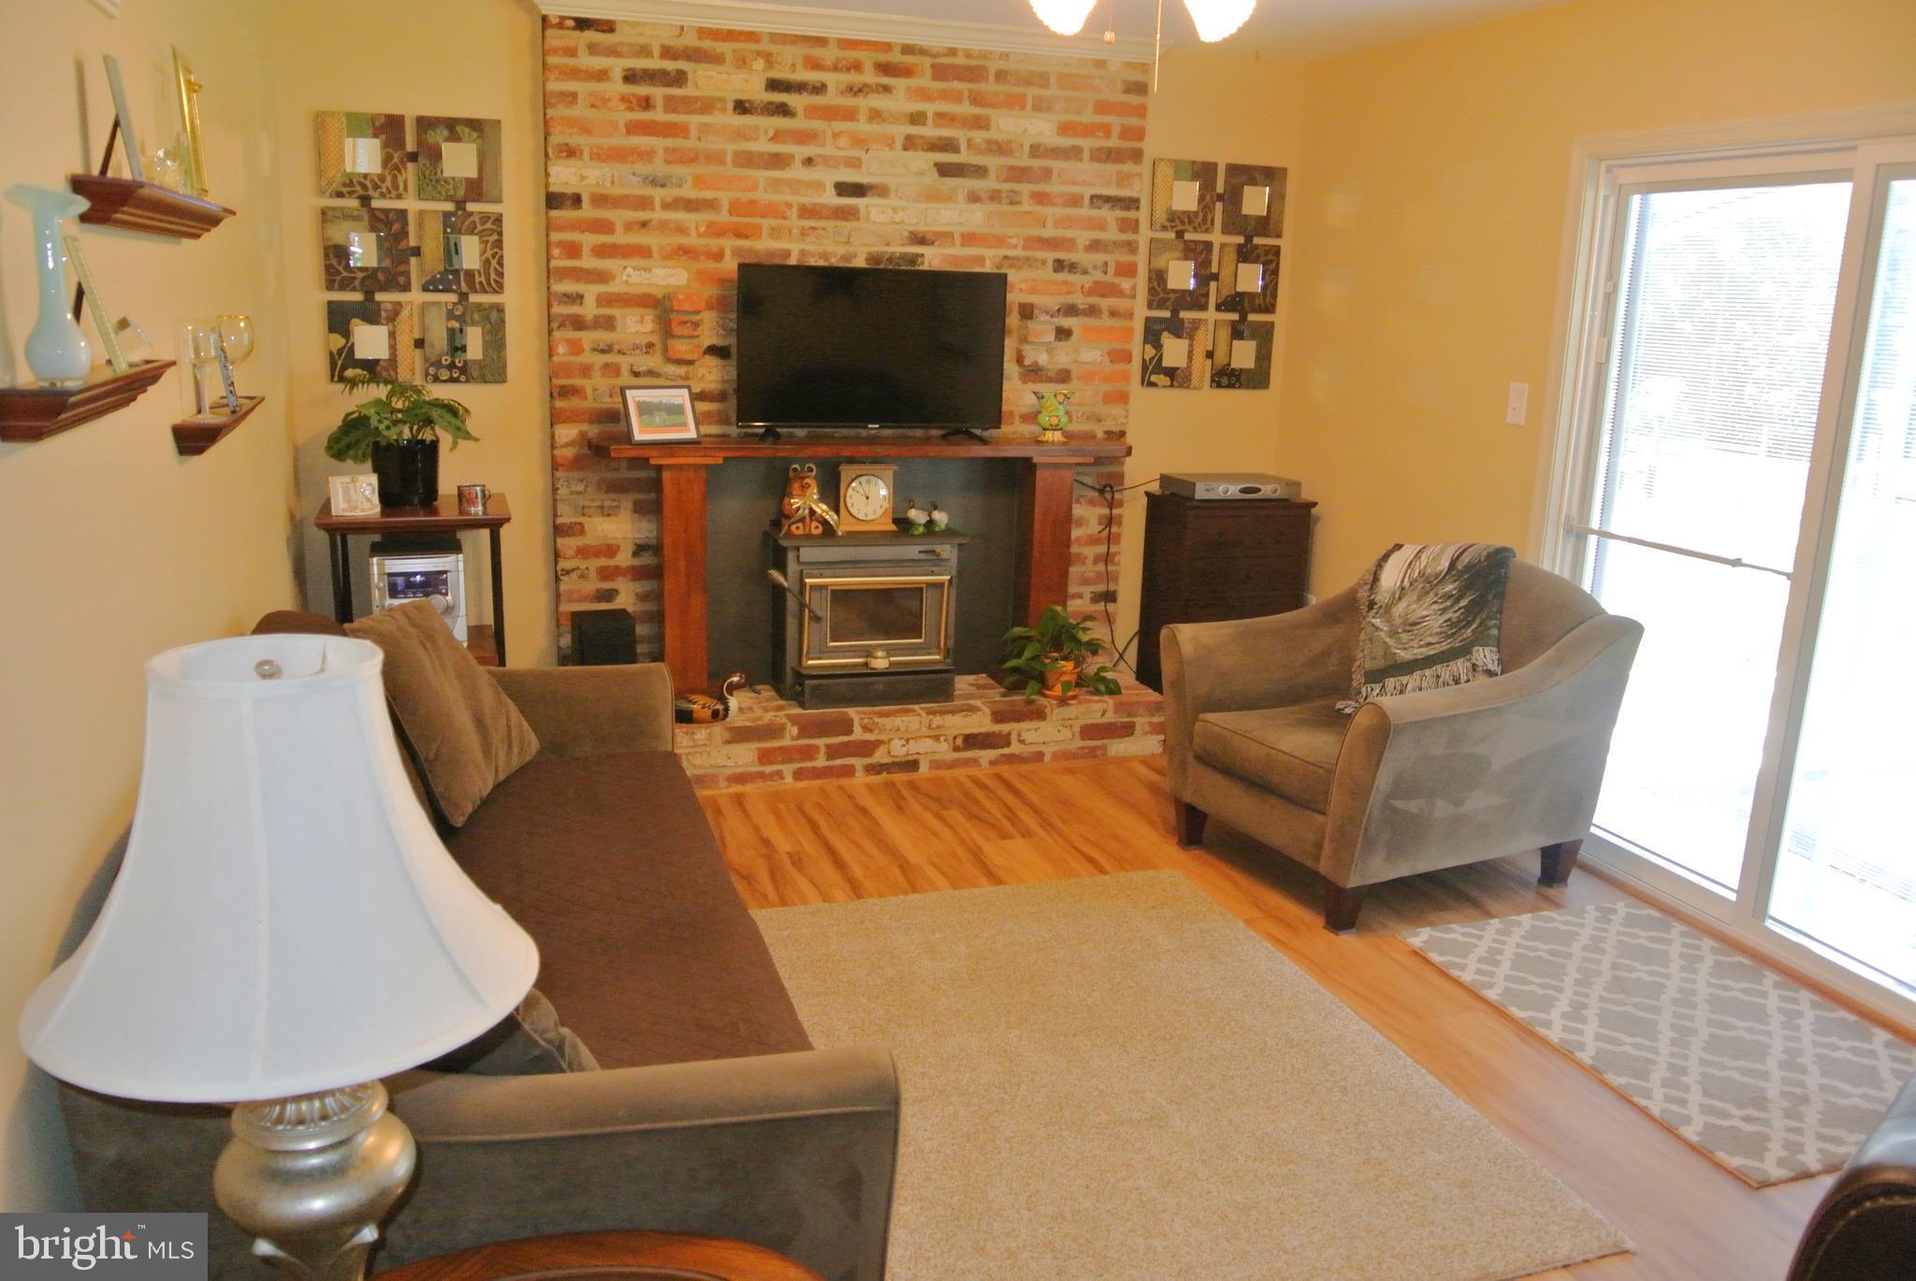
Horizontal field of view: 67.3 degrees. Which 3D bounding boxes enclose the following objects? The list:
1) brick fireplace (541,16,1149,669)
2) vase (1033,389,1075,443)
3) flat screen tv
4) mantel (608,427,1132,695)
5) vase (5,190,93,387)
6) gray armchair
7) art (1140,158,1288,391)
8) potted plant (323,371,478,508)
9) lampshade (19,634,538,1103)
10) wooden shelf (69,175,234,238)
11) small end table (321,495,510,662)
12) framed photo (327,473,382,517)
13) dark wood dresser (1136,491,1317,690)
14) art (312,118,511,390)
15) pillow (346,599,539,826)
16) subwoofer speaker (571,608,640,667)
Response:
[{"bbox_3d":[-0.375,-0.903,4.918,1.962,2.099,0.308,-3,14,-18],"label":"brick fireplace"},{"bbox_3d":[0.322,-0.765,4.873,0.145,0.168,0.135,2,13,0],"label":"vase"},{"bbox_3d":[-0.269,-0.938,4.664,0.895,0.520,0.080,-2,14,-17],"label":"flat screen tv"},{"bbox_3d":[-0.283,-0.234,4.814,1.709,0.852,0.246,-3,14,-18],"label":"mantel"},{"bbox_3d":[-1.292,-0.505,2.050,0.105,0.280,0.105,-2,14,-17],"label":"vase"},{"bbox_3d":[1.201,0.201,4.028,0.932,0.878,0.910,-6,15,-27],"label":"gray armchair"},{"bbox_3d":[0.976,-1.372,5.454,0.552,0.830,0.035,-2,14,-17],"label":"art"},{"bbox_3d":[-1.741,-0.629,4.505,0.450,0.410,0.420,-2,14,-17],"label":"potted plant"},{"bbox_3d":[-0.539,0.143,1.155,0.385,0.267,0.385,-3,14,-18],"label":"lampshade"},{"bbox_3d":[-1.514,-0.818,2.761,0.103,0.074,0.944,-3,14,-18],"label":"wooden shelf"},{"bbox_3d":[-1.714,-0.008,4.609,0.540,0.845,0.450,-2,14,-17],"label":"small end table"},{"bbox_3d":[-1.767,-0.432,4.223,0.132,0.118,0.035,-6,5,-29],"label":"framed photo"},{"bbox_3d":[1.005,-0.128,5.470,0.530,0.841,0.362,-3,14,-18],"label":"dark wood dresser"},{"bbox_3d":[-1.707,-1.225,4.543,0.542,0.822,0.031,-3,14,-18],"label":"art"},{"bbox_3d":[-1.108,0.127,3.122,0.150,0.450,0.450,-30,8,9],"label":"pillow"},{"bbox_3d":[-1.133,0.062,4.617,0.168,0.270,0.230,-2,14,-17],"label":"subwoofer speaker"}]

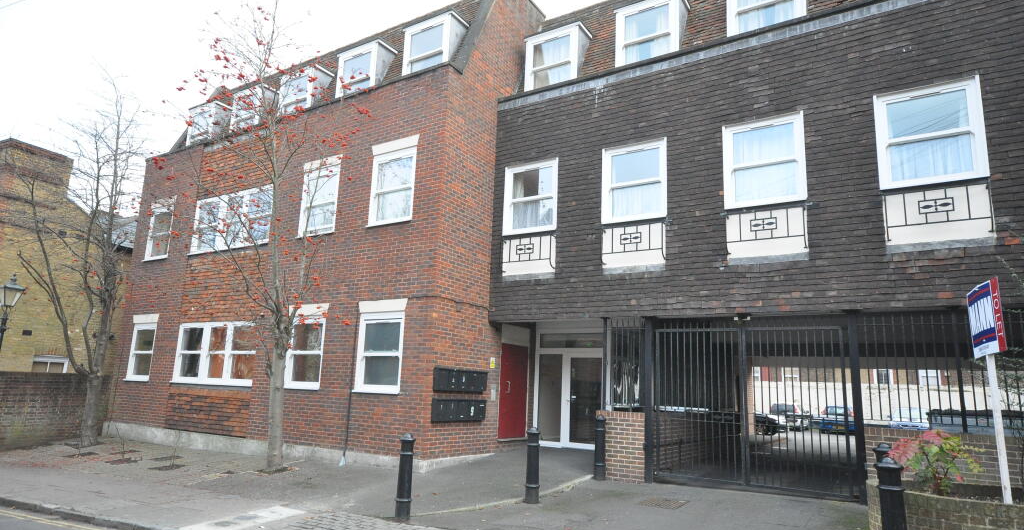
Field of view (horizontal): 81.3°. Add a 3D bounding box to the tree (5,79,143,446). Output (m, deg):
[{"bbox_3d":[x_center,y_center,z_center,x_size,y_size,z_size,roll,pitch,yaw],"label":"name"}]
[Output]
[{"bbox_3d":[-11.484,-0.383,15.556,3.500,9.700,3.300,-5,-13,32],"label":"tree"}]

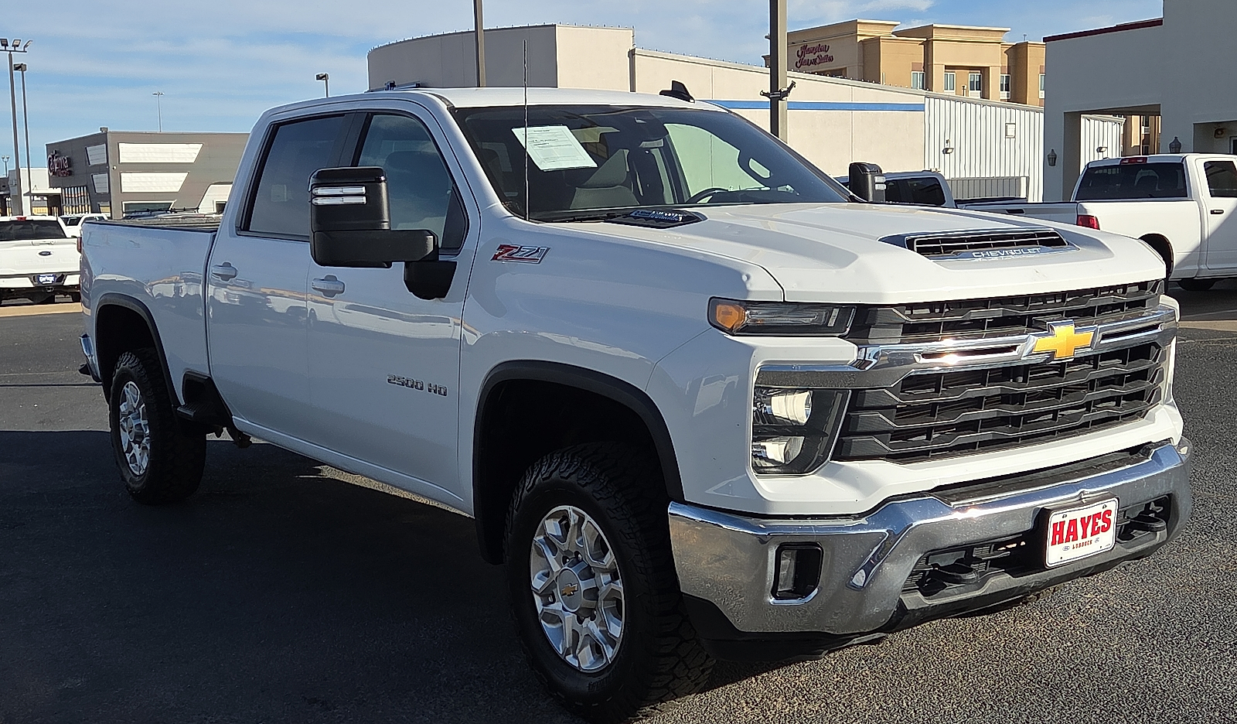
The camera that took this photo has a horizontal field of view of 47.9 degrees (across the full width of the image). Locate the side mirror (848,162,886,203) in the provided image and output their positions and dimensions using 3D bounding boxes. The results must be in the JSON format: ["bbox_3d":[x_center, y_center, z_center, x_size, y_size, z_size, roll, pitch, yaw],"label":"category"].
[{"bbox_3d":[1.021,-0.677,5.865,0.370,0.315,0.190,-6,8,-36],"label":"side mirror"}]

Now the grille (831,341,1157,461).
[{"bbox_3d":[1.149,0.097,3.859,1.410,0.220,0.125,-6,8,-36],"label":"grille"}]

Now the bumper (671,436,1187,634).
[{"bbox_3d":[1.099,0.430,3.978,2.020,0.310,0.500,-6,8,-36],"label":"bumper"}]

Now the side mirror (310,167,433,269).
[{"bbox_3d":[-0.821,-0.472,4.521,0.370,0.315,0.190,-6,8,-36],"label":"side mirror"}]

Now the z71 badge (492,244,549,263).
[{"bbox_3d":[-0.275,-0.317,4.068,0.012,0.055,0.310,-6,8,-36],"label":"z71 badge"}]

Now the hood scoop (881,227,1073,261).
[{"bbox_3d":[1.052,-0.333,3.926,0.750,0.085,0.170,-6,8,-36],"label":"hood scoop"}]

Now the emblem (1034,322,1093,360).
[{"bbox_3d":[1.198,-0.060,3.768,0.270,0.108,0.035,-6,8,-36],"label":"emblem"}]

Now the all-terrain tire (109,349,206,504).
[{"bbox_3d":[-2.417,0.336,7.316,0.280,0.820,0.820,-6,8,-36],"label":"all-terrain tire"}]

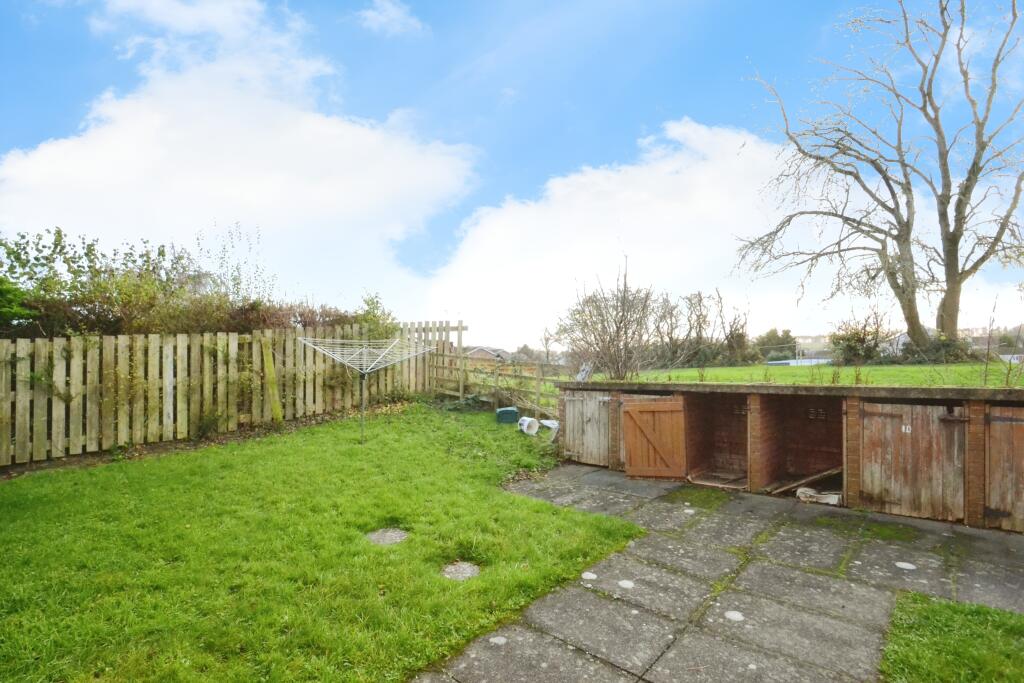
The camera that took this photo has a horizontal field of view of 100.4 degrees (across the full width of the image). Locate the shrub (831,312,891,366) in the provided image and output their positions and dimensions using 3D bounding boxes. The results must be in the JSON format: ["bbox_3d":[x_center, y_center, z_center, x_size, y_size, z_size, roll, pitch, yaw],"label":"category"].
[{"bbox_3d":[15.900,-0.140,19.500,2.200,2.400,2.100,0,0,39],"label":"shrub"}]

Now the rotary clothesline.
[{"bbox_3d":[-2.620,0.920,7.550,1.900,1.820,1.900,1,1,-34],"label":"rotary clothesline"}]

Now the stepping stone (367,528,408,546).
[{"bbox_3d":[-1.135,1.800,3.880,0.390,0.050,0.380,0,0,0],"label":"stepping stone"}]

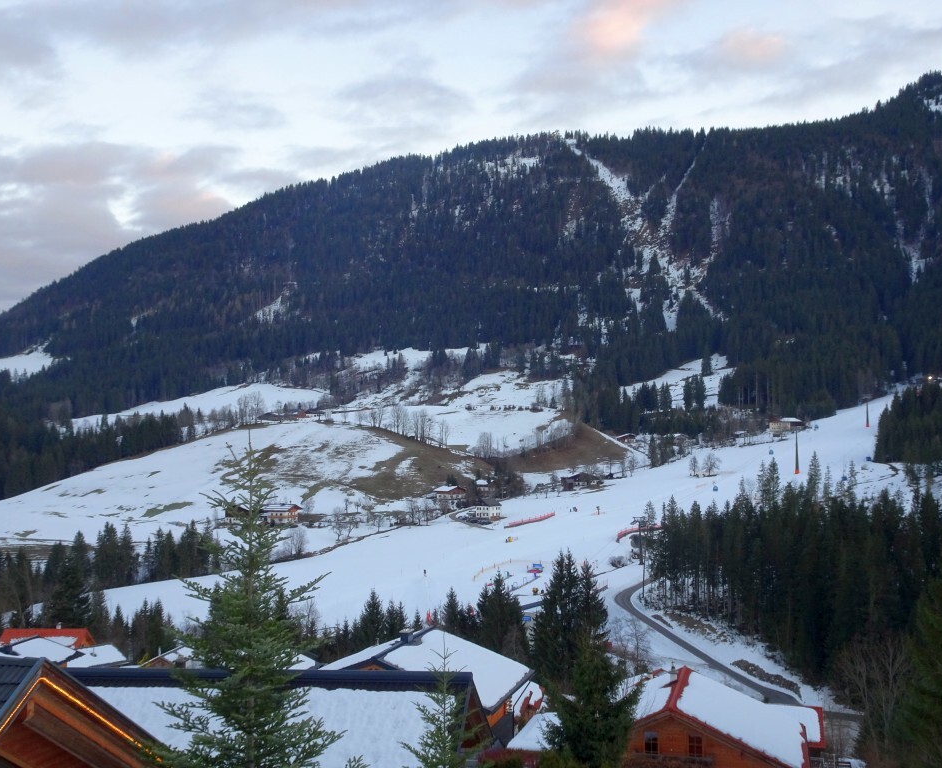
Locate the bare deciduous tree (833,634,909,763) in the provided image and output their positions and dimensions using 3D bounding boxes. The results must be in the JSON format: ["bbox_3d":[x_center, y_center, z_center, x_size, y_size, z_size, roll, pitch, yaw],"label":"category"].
[{"bbox_3d":[27.463,21.566,71.000,5.200,8.800,5.000,0,-4,0],"label":"bare deciduous tree"}]

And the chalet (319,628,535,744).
[{"bbox_3d":[-3.763,16.094,50.947,12.210,6.800,9.380,-1,-4,15],"label":"chalet"}]

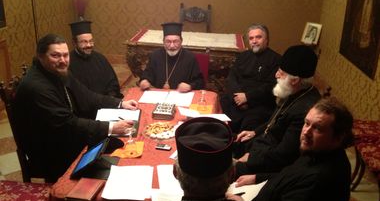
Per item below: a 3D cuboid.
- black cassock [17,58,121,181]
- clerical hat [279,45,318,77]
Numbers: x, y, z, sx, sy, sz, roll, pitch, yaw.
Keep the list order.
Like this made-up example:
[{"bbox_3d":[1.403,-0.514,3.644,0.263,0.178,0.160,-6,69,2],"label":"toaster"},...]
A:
[{"bbox_3d":[-0.787,0.228,2.668,0.680,0.970,0.580,7,20,14],"label":"black cassock"},{"bbox_3d":[0.684,-0.244,2.400,0.230,0.155,0.195,12,20,1],"label":"clerical hat"}]

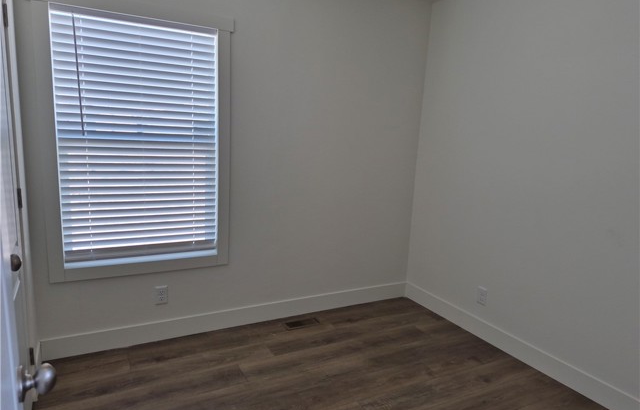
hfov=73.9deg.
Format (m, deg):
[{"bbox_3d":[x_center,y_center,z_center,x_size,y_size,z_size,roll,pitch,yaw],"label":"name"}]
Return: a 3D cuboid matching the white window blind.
[{"bbox_3d":[-1.049,-0.367,2.532,0.865,1.398,0.060,-3,12,-29],"label":"white window blind"}]

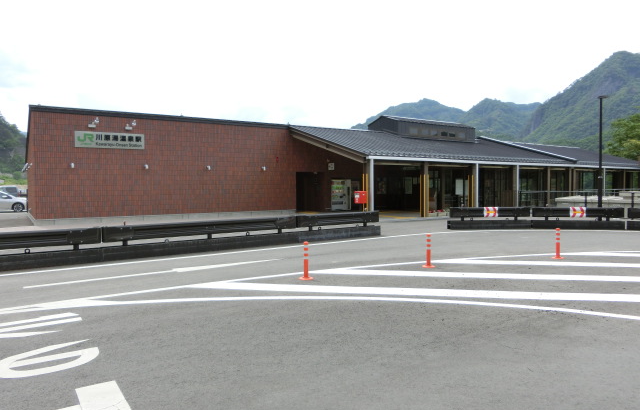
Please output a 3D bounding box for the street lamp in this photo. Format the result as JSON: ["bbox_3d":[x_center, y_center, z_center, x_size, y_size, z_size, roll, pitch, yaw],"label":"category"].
[{"bbox_3d":[10.977,-1.711,17.888,0.320,5.060,0.460,-1,2,-20],"label":"street lamp"}]

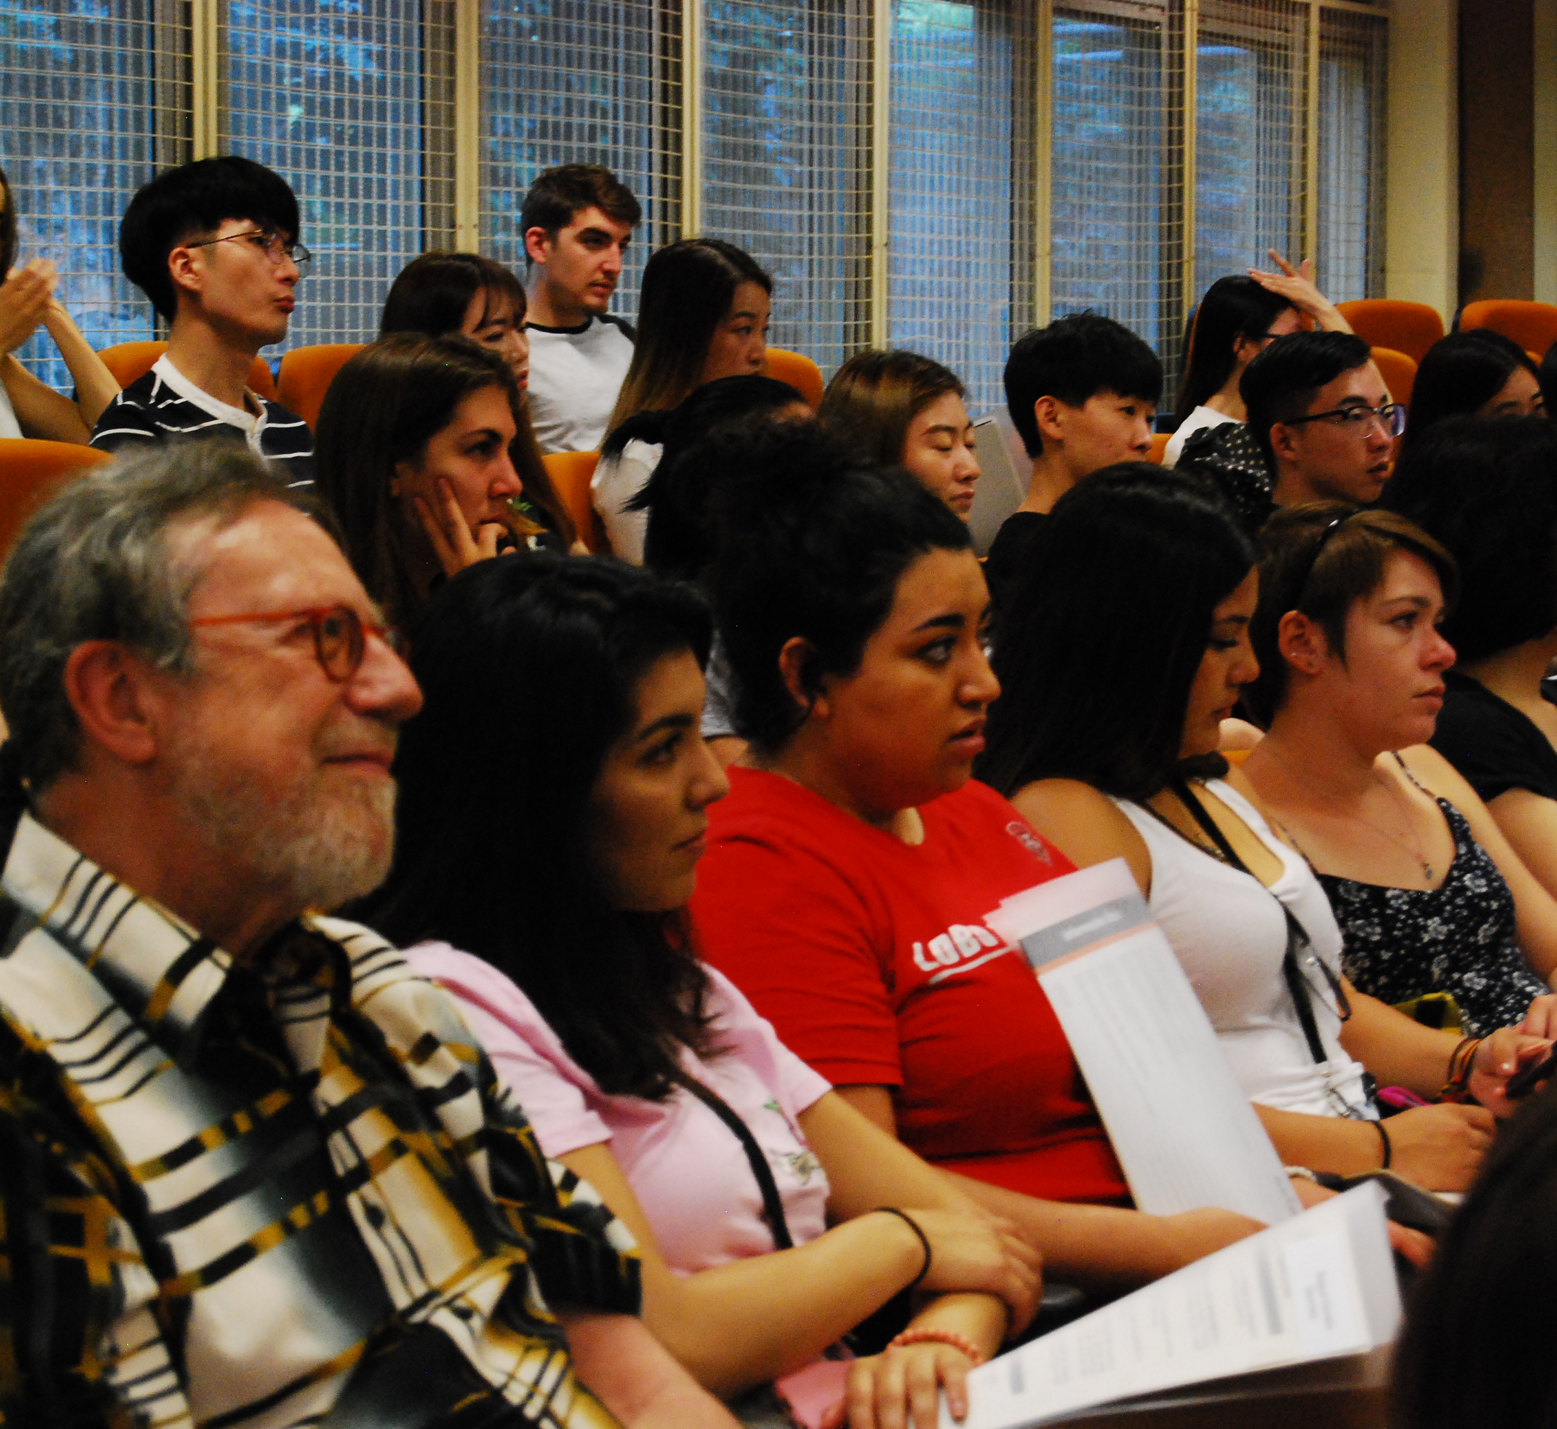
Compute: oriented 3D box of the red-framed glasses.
[{"bbox_3d":[-0.277,-0.034,2.630,0.145,0.048,0.142,-5,1,28],"label":"red-framed glasses"}]

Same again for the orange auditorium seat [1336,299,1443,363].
[{"bbox_3d":[1.600,-0.501,11.501,0.560,0.950,0.520,4,6,42],"label":"orange auditorium seat"}]

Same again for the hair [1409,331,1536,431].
[{"bbox_3d":[1.092,-0.440,7.650,0.240,0.340,0.220,3,6,40],"label":"hair"}]

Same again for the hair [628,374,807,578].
[{"bbox_3d":[-0.062,-0.268,5.750,0.230,0.280,0.200,2,5,26],"label":"hair"}]

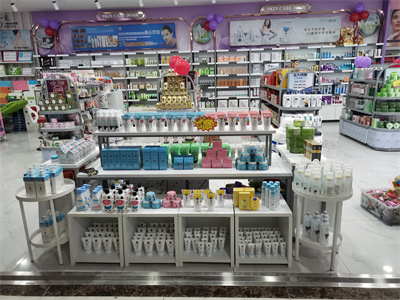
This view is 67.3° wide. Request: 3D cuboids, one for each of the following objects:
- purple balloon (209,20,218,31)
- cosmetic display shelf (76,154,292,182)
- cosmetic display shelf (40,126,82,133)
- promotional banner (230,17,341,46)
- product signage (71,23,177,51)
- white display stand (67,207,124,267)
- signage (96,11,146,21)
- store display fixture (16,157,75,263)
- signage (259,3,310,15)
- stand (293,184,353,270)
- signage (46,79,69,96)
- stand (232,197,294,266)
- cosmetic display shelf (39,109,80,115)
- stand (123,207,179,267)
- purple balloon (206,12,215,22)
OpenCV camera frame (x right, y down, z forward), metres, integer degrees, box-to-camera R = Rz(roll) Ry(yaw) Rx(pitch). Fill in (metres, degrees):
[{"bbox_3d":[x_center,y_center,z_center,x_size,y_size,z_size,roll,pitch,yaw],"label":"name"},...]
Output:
[{"bbox_3d":[0.362,-3.262,7.883,0.247,0.262,0.247,-1,14,3],"label":"purple balloon"},{"bbox_3d":[-0.112,0.137,2.561,1.628,0.054,0.603,-1,14,3],"label":"cosmetic display shelf"},{"bbox_3d":[-2.345,-0.365,5.137,0.710,0.060,0.320,-2,13,-3],"label":"cosmetic display shelf"},{"bbox_3d":[2.543,-3.524,8.943,3.240,0.690,0.060,-1,13,3],"label":"promotional banner"},{"bbox_3d":[-2.105,-3.109,8.317,2.934,0.654,0.054,-1,14,3],"label":"product signage"},{"bbox_3d":[-0.736,0.609,2.345,0.395,0.419,0.382,-1,14,3],"label":"white display stand"},{"bbox_3d":[-2.111,-3.602,8.085,1.356,0.232,0.107,-1,14,3],"label":"signage"},{"bbox_3d":[-1.209,0.516,2.432,0.420,0.740,0.420,-1,13,3],"label":"store display fixture"},{"bbox_3d":[2.496,-4.090,8.720,1.460,0.280,0.100,-1,13,3],"label":"signage"},{"bbox_3d":[0.924,0.558,2.320,0.420,0.600,0.420,-1,13,3],"label":"stand"},{"bbox_3d":[-2.173,-0.944,4.612,0.327,0.271,0.027,-1,14,3],"label":"signage"},{"bbox_3d":[0.452,0.592,2.283,0.399,0.419,0.382,-1,14,3],"label":"stand"},{"bbox_3d":[-2.361,-0.647,5.123,0.660,0.060,0.320,-2,13,-3],"label":"cosmetic display shelf"},{"bbox_3d":[-0.356,0.641,2.471,0.415,0.430,0.410,-1,13,3],"label":"stand"},{"bbox_3d":[0.321,-3.869,8.772,0.260,0.280,0.260,-1,13,3],"label":"purple balloon"}]

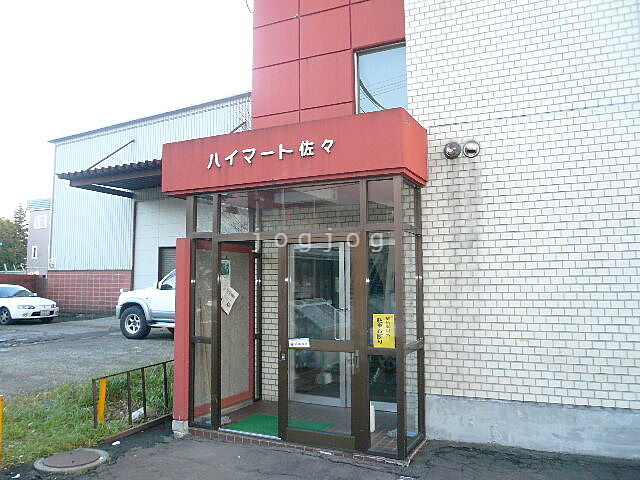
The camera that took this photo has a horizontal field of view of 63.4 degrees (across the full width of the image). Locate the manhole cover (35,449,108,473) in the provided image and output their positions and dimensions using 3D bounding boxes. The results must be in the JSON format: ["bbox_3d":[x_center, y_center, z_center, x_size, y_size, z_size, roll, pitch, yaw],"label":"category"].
[{"bbox_3d":[-2.280,2.045,4.749,0.630,0.050,0.630,0,-5,0],"label":"manhole cover"}]

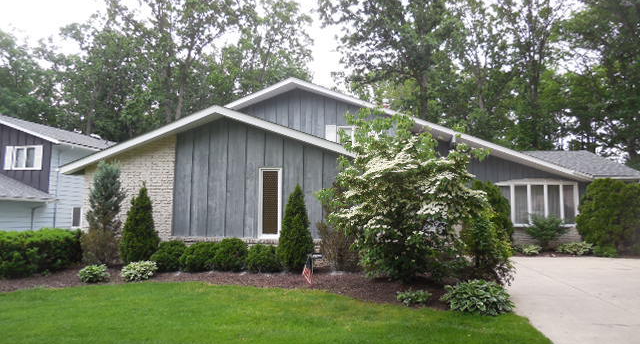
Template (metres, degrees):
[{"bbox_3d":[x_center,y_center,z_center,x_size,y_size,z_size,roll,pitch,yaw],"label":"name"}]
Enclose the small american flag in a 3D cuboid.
[{"bbox_3d":[-0.212,1.656,7.850,0.160,0.500,0.100,1,-6,0],"label":"small american flag"}]

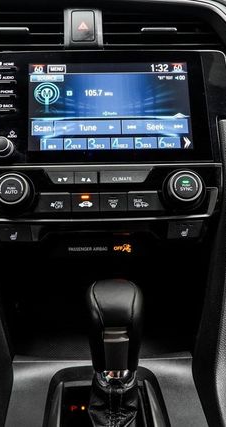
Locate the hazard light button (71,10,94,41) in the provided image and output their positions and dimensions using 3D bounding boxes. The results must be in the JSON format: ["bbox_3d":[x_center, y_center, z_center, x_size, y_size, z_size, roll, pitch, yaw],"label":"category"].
[{"bbox_3d":[-0.031,-0.194,0.505,0.025,0.036,0.012,-1,-10,-3],"label":"hazard light button"}]

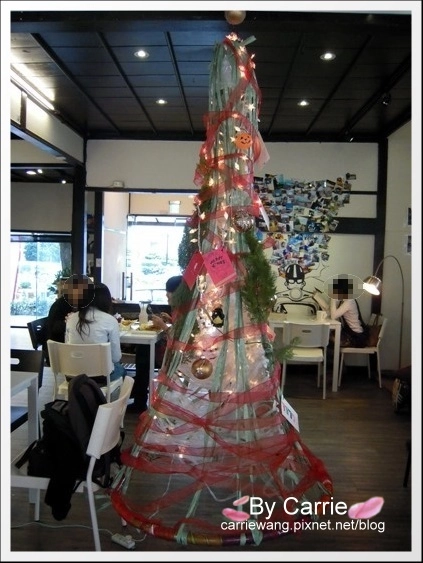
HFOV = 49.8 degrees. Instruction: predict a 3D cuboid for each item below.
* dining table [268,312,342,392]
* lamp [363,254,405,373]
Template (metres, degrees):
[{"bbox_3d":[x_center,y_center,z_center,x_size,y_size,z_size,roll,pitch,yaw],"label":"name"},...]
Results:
[{"bbox_3d":[1.009,0.791,5.252,0.760,0.740,0.760,1,3,2],"label":"dining table"},{"bbox_3d":[1.937,0.432,5.027,0.607,1.437,0.260,0,3,-18],"label":"lamp"}]

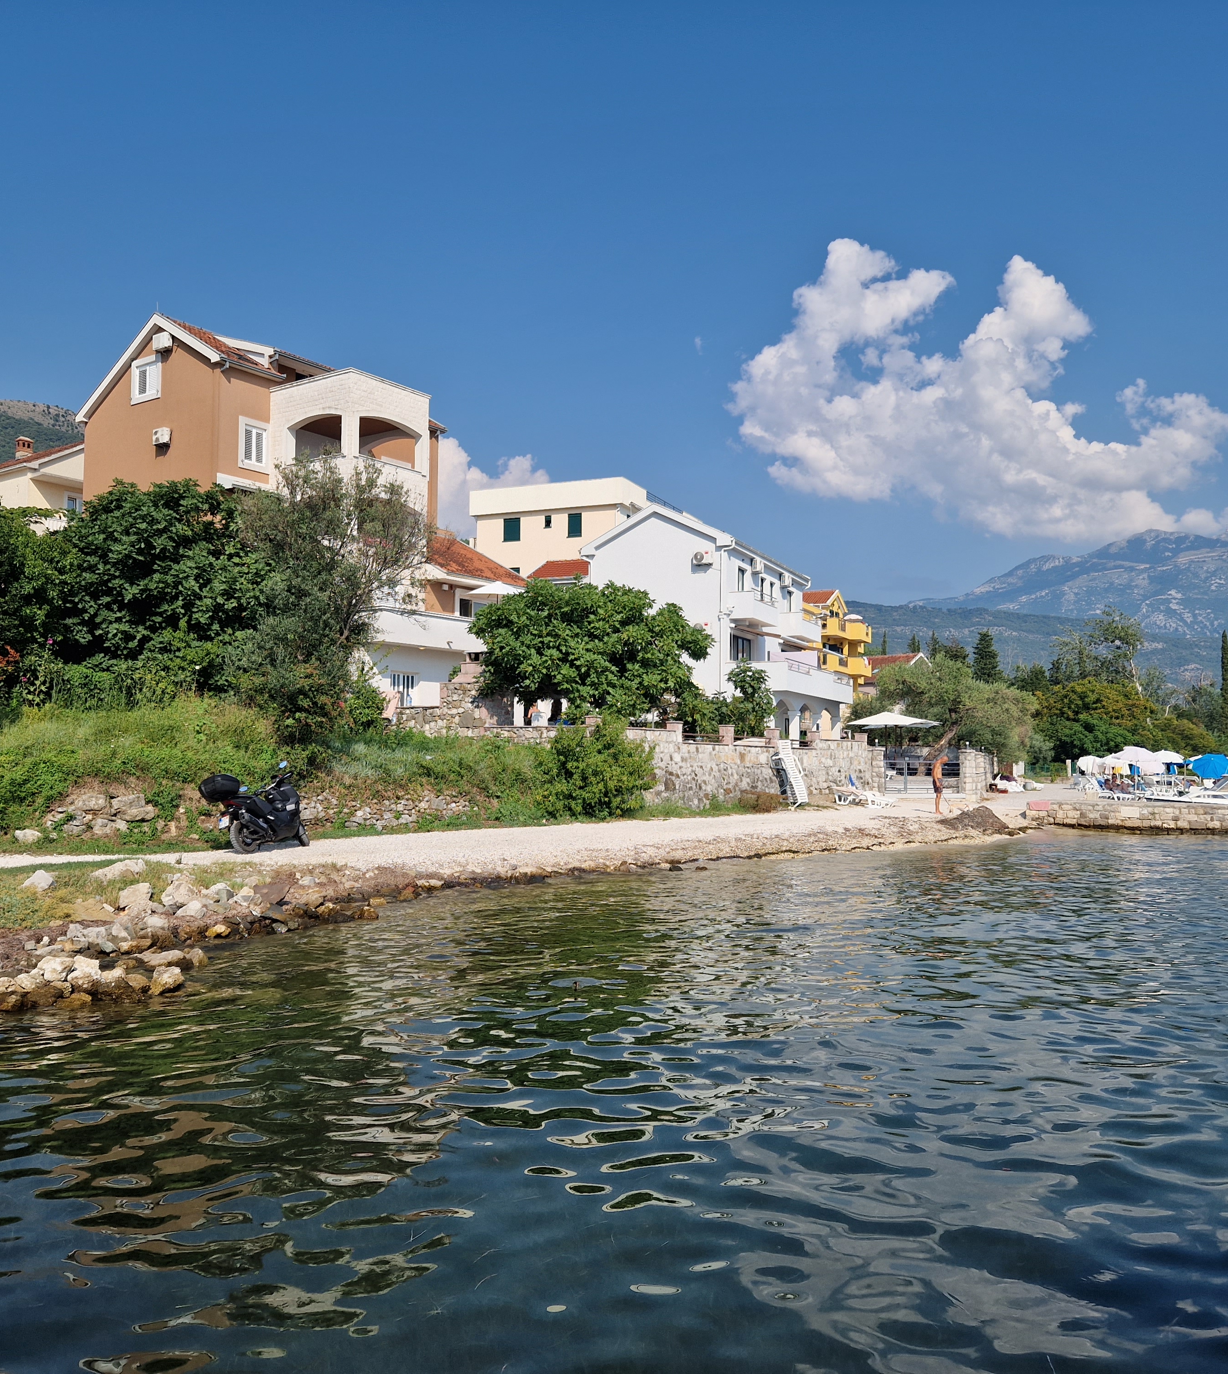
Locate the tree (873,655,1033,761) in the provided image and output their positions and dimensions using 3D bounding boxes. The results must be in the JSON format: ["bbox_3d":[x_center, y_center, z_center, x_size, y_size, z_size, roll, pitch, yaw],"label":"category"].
[{"bbox_3d":[12.967,0.978,46.533,6.180,4.430,5.600,-1,-4,16],"label":"tree"}]

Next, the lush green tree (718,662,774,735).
[{"bbox_3d":[4.483,0.506,41.000,2.000,2.750,2.000,0,-3,6],"label":"lush green tree"}]

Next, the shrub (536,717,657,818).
[{"bbox_3d":[-0.403,1.876,28.539,2.860,2.380,2.600,1,-3,-1],"label":"shrub"}]

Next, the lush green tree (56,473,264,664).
[{"bbox_3d":[-9.146,-2.031,24.500,4.100,4.100,3.600,2,-4,-20],"label":"lush green tree"}]

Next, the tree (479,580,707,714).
[{"bbox_3d":[-0.665,-0.984,35.325,6.910,4.420,6.000,1,-3,-1],"label":"tree"}]

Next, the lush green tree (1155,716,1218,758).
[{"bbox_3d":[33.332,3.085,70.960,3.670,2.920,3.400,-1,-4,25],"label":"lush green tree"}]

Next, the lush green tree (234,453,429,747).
[{"bbox_3d":[-5.835,-1.690,25.000,3.800,5.800,3.500,1,-3,-13],"label":"lush green tree"}]

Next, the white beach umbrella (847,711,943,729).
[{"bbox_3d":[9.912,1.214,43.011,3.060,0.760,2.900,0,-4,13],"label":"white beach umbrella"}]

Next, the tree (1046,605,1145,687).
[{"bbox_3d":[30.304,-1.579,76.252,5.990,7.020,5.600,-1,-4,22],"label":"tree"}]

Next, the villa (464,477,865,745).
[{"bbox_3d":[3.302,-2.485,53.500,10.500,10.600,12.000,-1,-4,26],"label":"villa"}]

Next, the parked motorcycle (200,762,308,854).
[{"bbox_3d":[-5.714,1.927,19.400,0.780,1.330,2.100,-1,-4,17],"label":"parked motorcycle"}]

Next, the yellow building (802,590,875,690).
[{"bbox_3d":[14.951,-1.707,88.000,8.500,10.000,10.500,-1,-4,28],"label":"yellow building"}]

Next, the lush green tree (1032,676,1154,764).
[{"bbox_3d":[26.790,2.034,68.015,6.960,4.960,6.200,-1,-4,21],"label":"lush green tree"}]

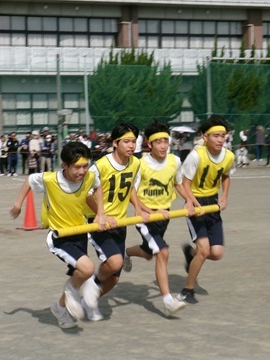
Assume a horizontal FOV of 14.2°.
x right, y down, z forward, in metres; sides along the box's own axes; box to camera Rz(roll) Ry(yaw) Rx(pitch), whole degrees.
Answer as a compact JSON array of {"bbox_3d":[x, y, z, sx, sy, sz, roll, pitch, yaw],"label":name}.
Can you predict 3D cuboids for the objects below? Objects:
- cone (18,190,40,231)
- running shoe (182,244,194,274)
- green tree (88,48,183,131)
[{"bbox_3d":[-1.718,0.479,17.850,0.390,0.690,0.390,-1,2,0],"label":"cone"},{"bbox_3d":[0.496,0.711,9.800,0.100,0.280,0.120,0,-12,-37],"label":"running shoe"},{"bbox_3d":[0.074,-3.562,52.622,4.500,5.650,4.300,-2,3,-11],"label":"green tree"}]

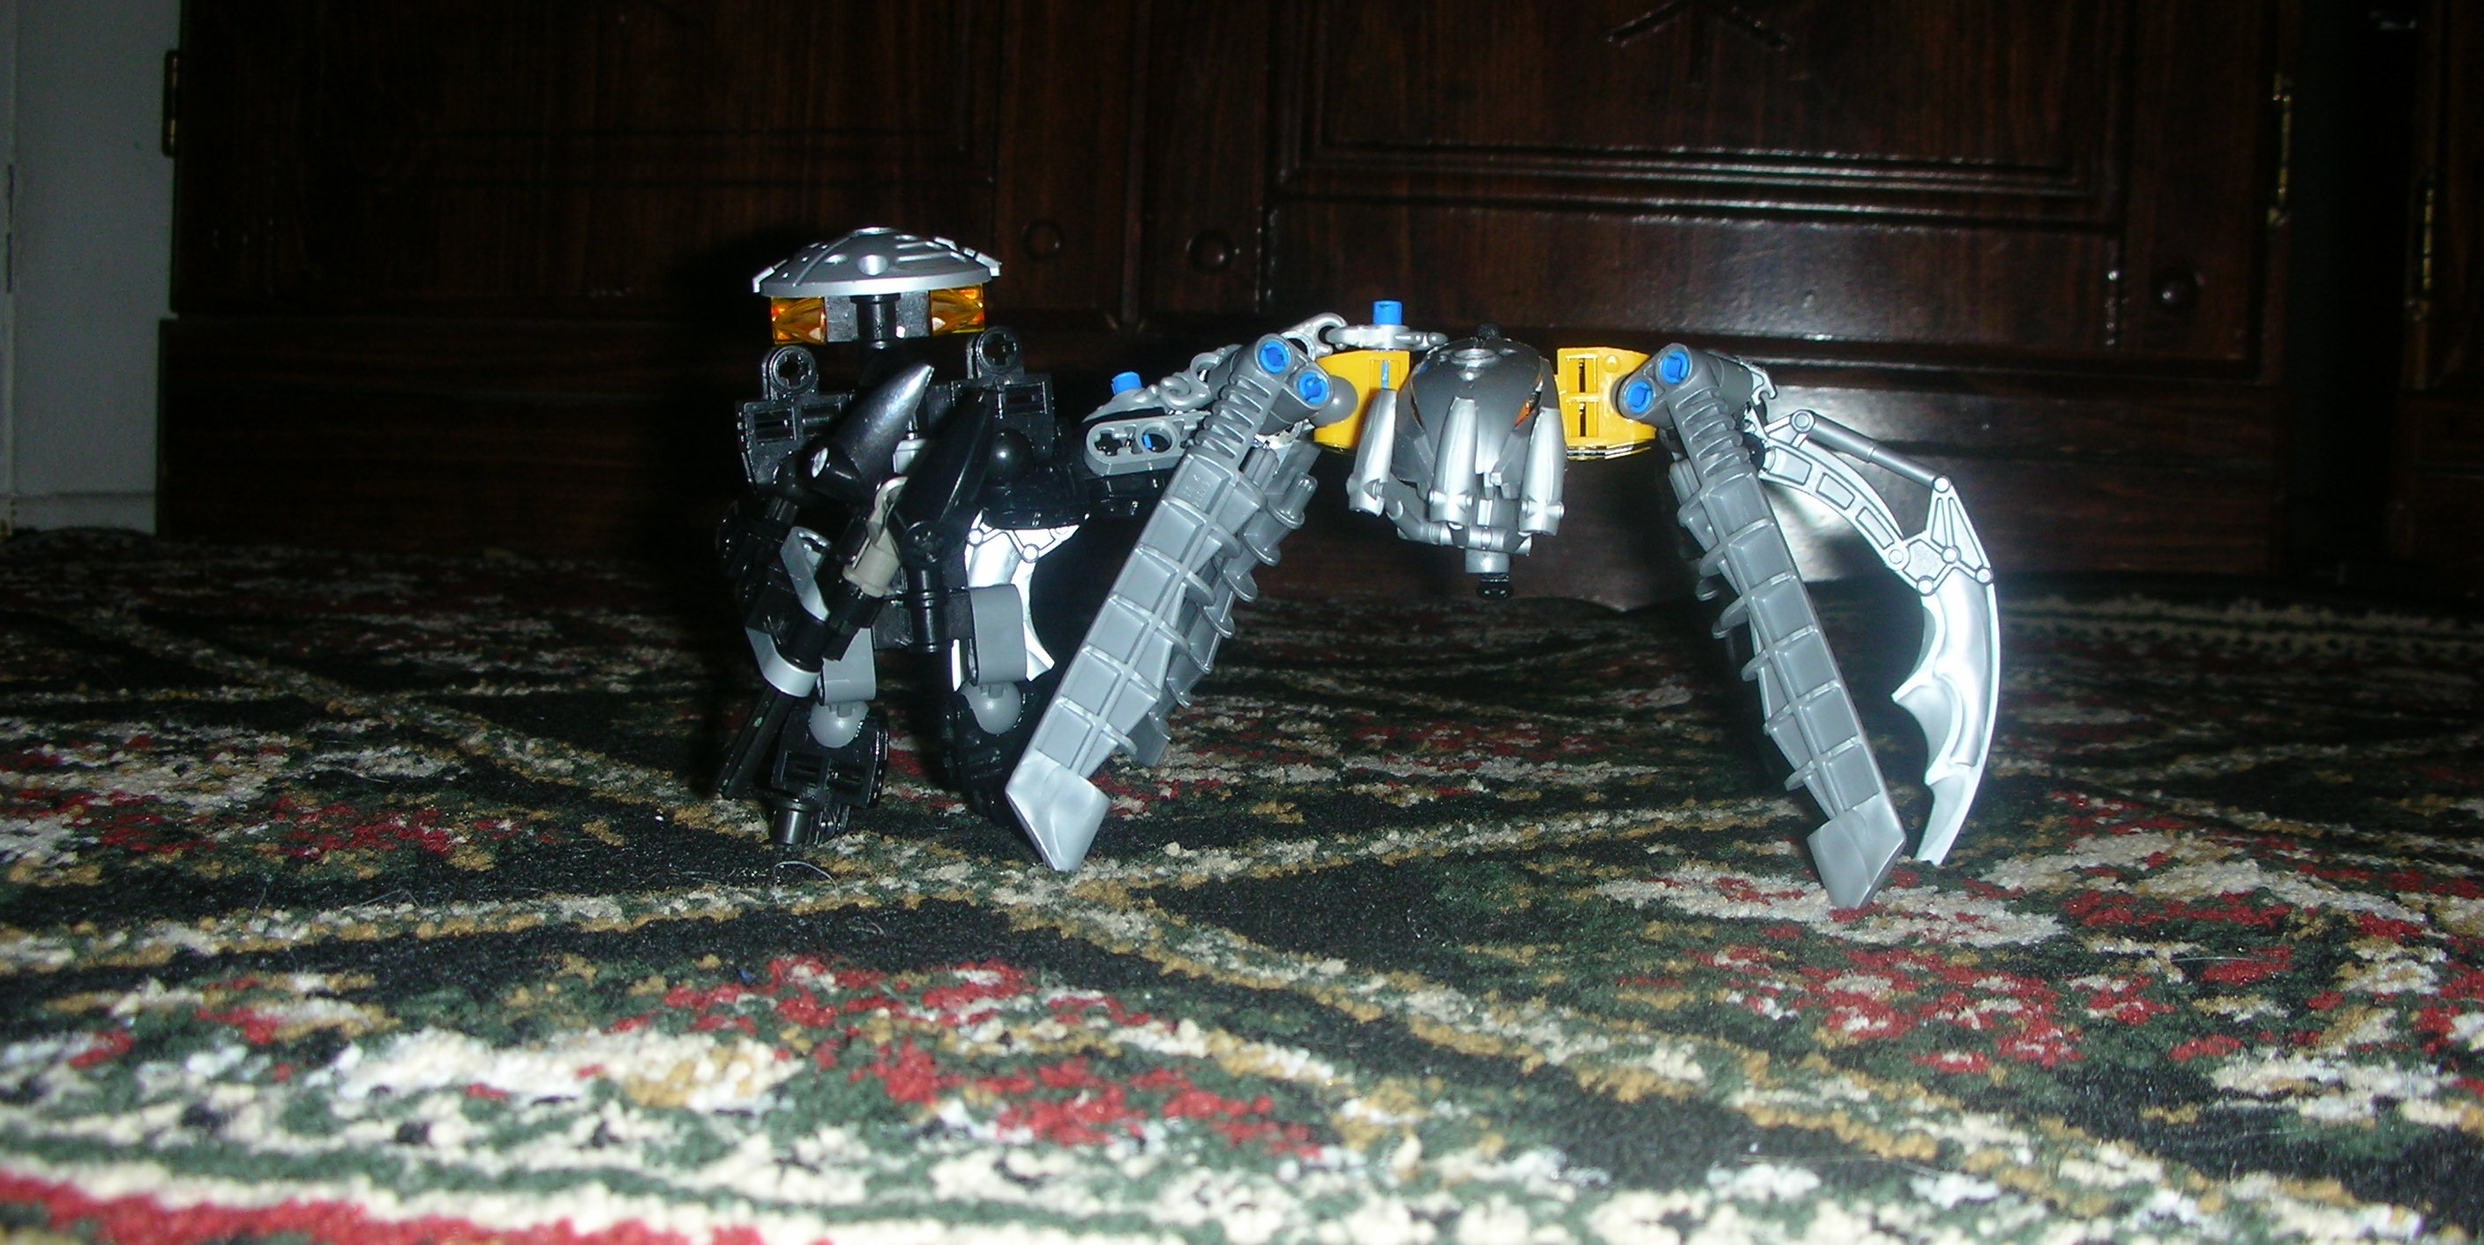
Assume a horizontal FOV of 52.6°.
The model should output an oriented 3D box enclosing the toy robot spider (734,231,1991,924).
[{"bbox_3d":[0.024,-0.013,0.429,0.211,0.096,0.136,3,4,5],"label":"toy robot spider"}]

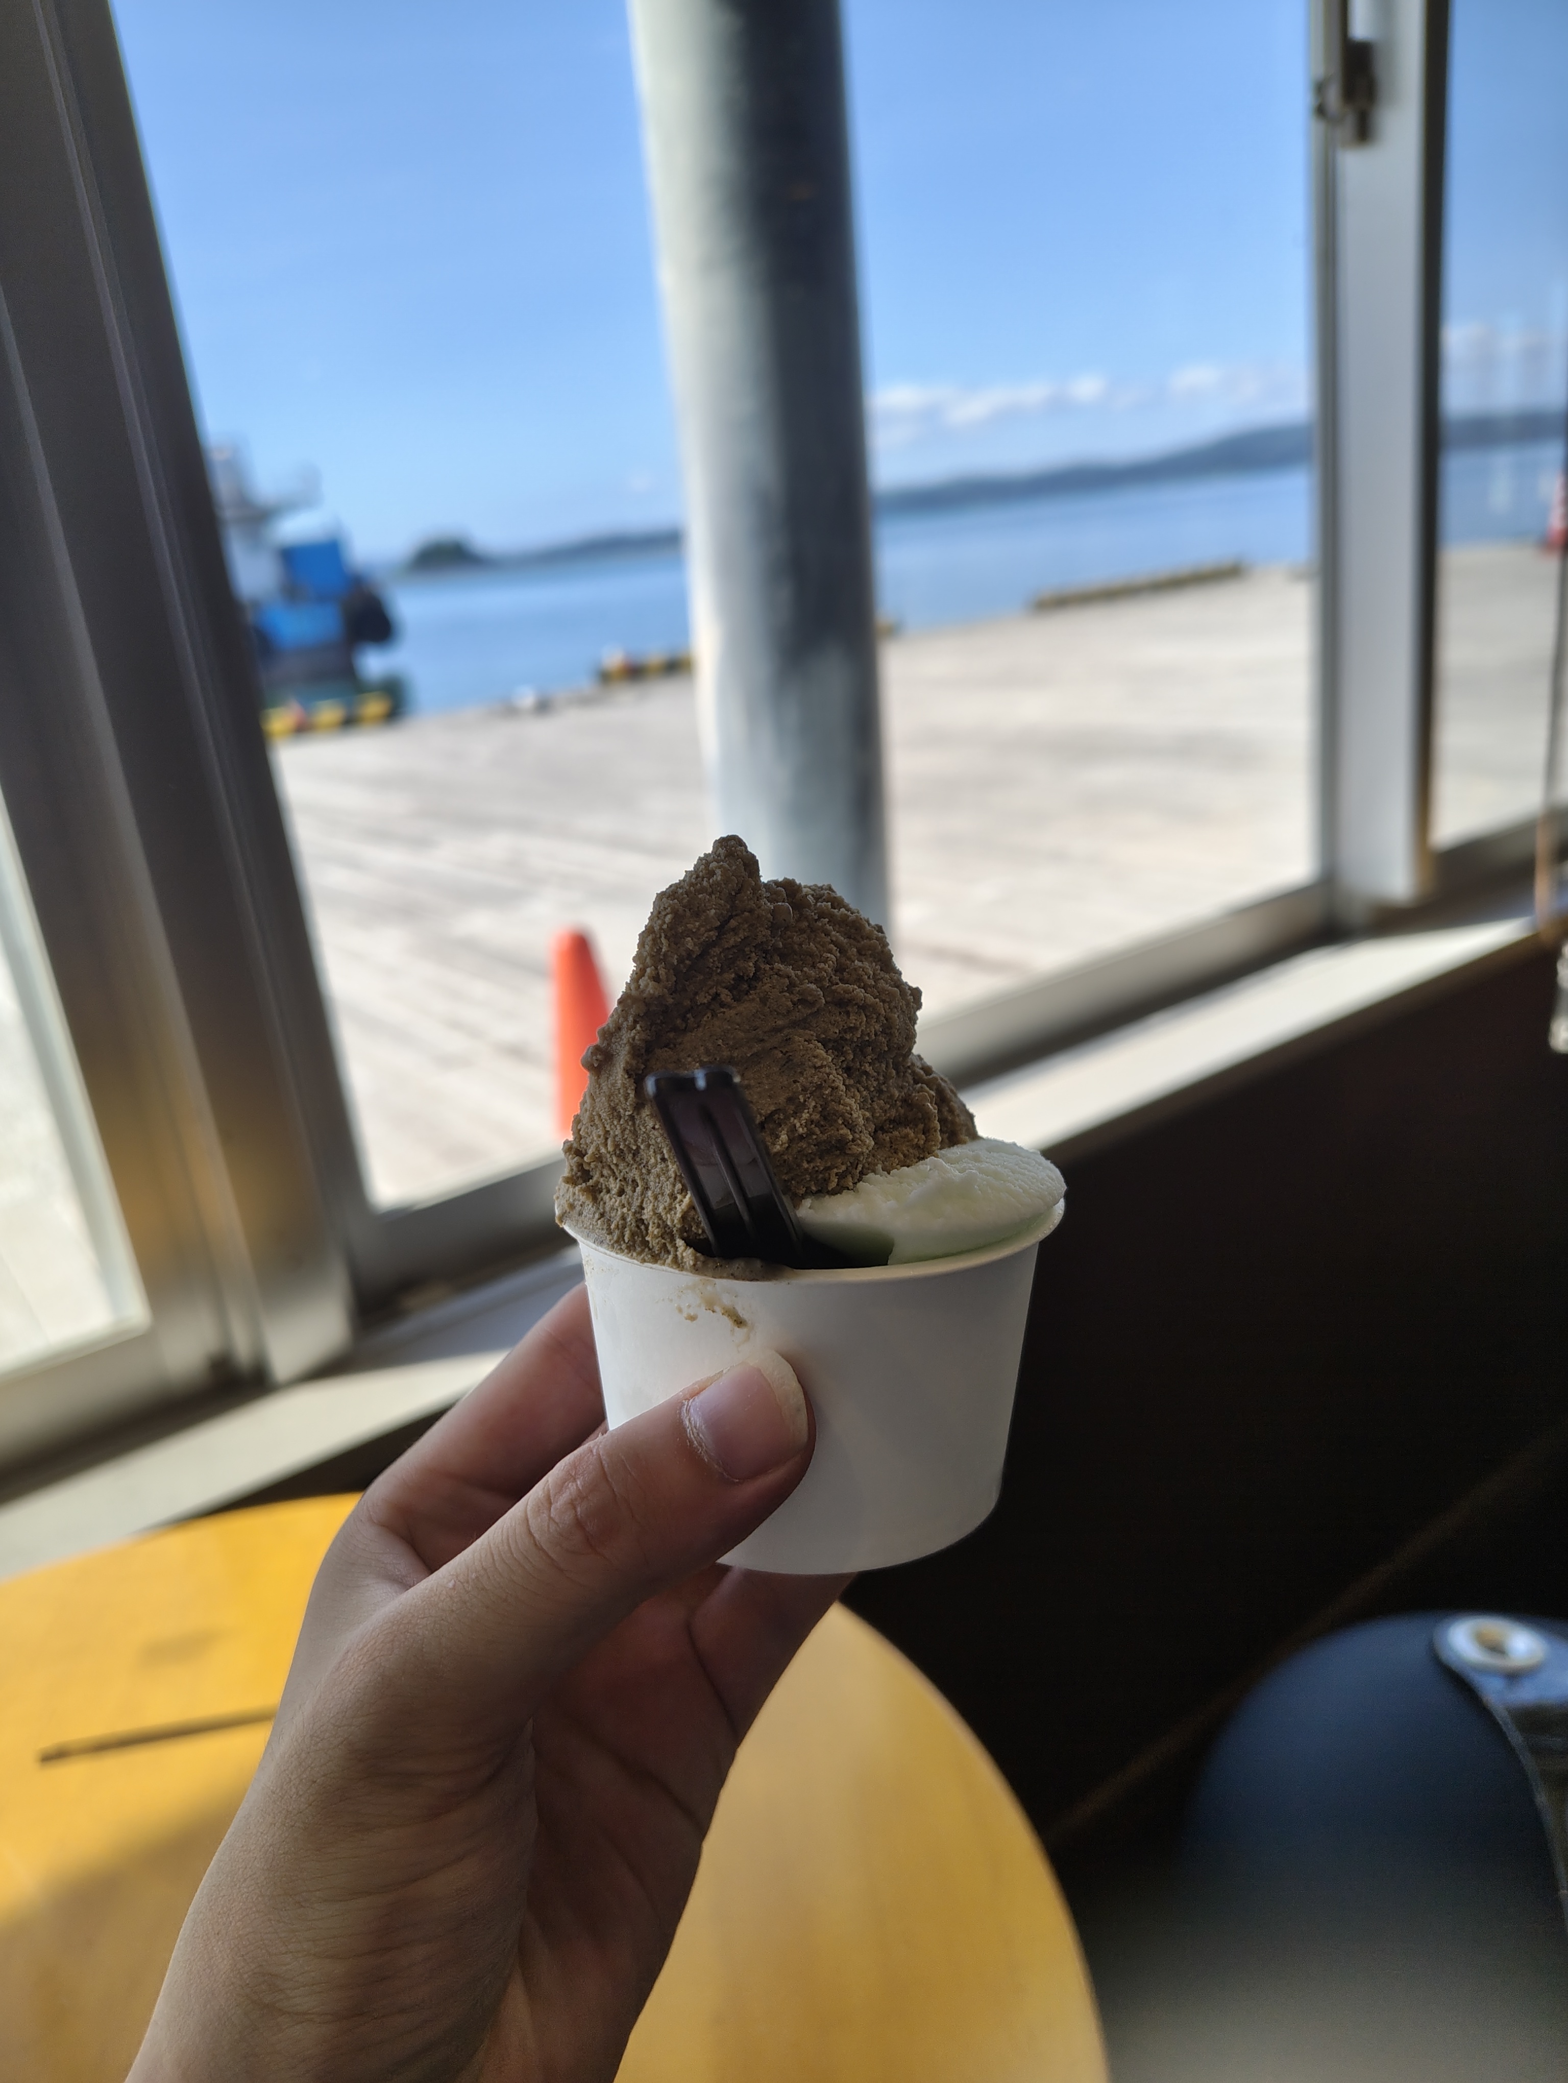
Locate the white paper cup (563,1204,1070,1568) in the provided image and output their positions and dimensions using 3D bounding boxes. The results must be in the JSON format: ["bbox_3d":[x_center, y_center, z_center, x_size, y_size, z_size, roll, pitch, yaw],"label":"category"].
[{"bbox_3d":[0.005,0.050,0.247,0.084,0.051,0.084,-1,11,0],"label":"white paper cup"}]

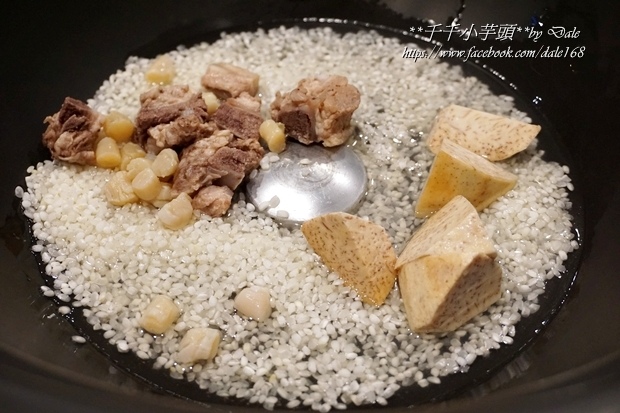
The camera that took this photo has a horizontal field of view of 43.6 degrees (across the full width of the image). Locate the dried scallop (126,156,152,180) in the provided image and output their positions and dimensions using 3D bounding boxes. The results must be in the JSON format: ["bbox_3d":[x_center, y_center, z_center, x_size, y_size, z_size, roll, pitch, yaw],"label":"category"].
[{"bbox_3d":[-0.096,-0.021,0.434,0.015,0.013,0.014,-1,46,1],"label":"dried scallop"}]

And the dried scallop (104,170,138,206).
[{"bbox_3d":[-0.105,-0.010,0.428,0.018,0.014,0.015,-1,46,1],"label":"dried scallop"}]

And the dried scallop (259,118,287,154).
[{"bbox_3d":[-0.022,-0.041,0.450,0.013,0.013,0.017,-22,64,-18],"label":"dried scallop"}]

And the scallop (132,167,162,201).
[{"bbox_3d":[-0.088,-0.012,0.421,0.015,0.013,0.015,-17,57,17],"label":"scallop"}]

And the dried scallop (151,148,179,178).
[{"bbox_3d":[-0.081,-0.024,0.432,0.015,0.013,0.015,9,66,-22],"label":"dried scallop"}]

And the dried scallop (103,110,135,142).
[{"bbox_3d":[-0.114,-0.047,0.461,0.017,0.015,0.015,-1,55,1],"label":"dried scallop"}]

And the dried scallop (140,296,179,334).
[{"bbox_3d":[-0.071,0.052,0.370,0.015,0.015,0.015,17,55,17],"label":"dried scallop"}]

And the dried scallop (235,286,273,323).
[{"bbox_3d":[-0.027,0.047,0.373,0.017,0.013,0.015,-1,46,1],"label":"dried scallop"}]

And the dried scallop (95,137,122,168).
[{"bbox_3d":[-0.116,-0.031,0.445,0.015,0.015,0.015,-1,58,1],"label":"dried scallop"}]

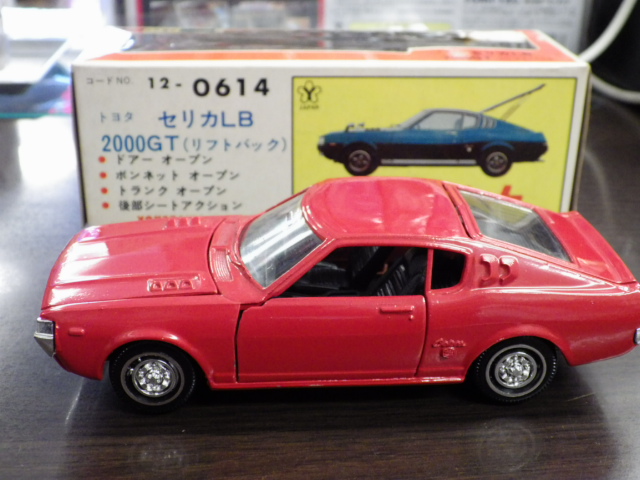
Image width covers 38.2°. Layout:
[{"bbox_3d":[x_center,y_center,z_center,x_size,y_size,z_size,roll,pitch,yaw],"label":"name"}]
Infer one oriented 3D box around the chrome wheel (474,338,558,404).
[{"bbox_3d":[0.042,0.027,0.202,0.018,0.018,0.006,-1,24,-2],"label":"chrome wheel"}]

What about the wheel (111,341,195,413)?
[{"bbox_3d":[-0.036,0.028,0.200,0.018,0.018,0.006,-1,24,-2],"label":"wheel"}]

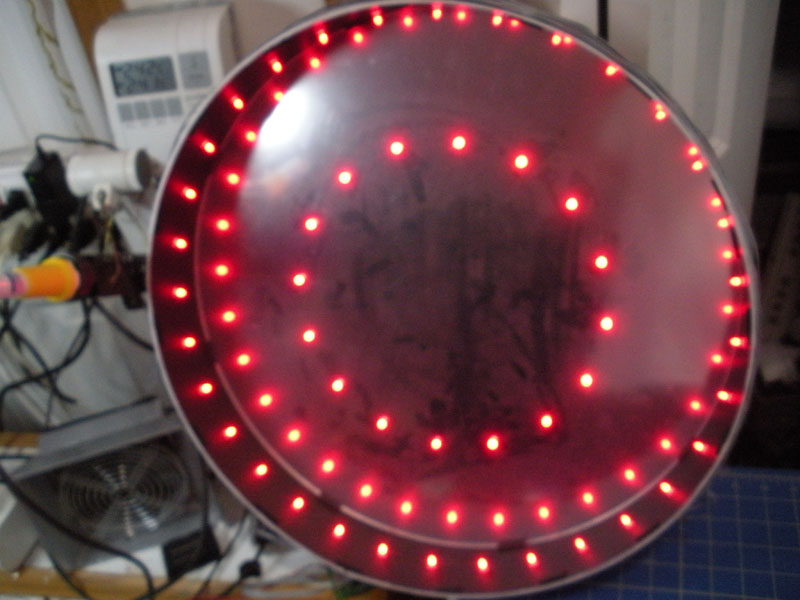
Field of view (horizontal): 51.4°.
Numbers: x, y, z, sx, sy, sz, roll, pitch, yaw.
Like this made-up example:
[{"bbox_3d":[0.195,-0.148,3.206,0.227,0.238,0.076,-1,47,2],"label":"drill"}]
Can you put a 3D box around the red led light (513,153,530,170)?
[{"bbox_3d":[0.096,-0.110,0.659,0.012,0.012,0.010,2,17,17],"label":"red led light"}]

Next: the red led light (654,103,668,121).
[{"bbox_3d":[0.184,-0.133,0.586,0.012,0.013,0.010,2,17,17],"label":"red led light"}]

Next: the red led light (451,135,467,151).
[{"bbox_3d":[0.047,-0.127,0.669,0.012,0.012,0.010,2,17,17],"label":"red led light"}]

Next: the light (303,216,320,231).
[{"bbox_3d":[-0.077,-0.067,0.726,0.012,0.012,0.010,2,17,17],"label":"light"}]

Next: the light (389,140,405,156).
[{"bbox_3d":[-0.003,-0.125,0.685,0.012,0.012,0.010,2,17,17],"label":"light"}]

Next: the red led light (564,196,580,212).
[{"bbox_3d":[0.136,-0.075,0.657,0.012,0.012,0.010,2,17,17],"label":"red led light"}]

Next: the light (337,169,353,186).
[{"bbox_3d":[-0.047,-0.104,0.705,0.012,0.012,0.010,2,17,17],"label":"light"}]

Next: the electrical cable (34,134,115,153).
[{"bbox_3d":[-0.329,-0.158,0.840,0.082,0.018,0.020,-26,42,-15],"label":"electrical cable"}]

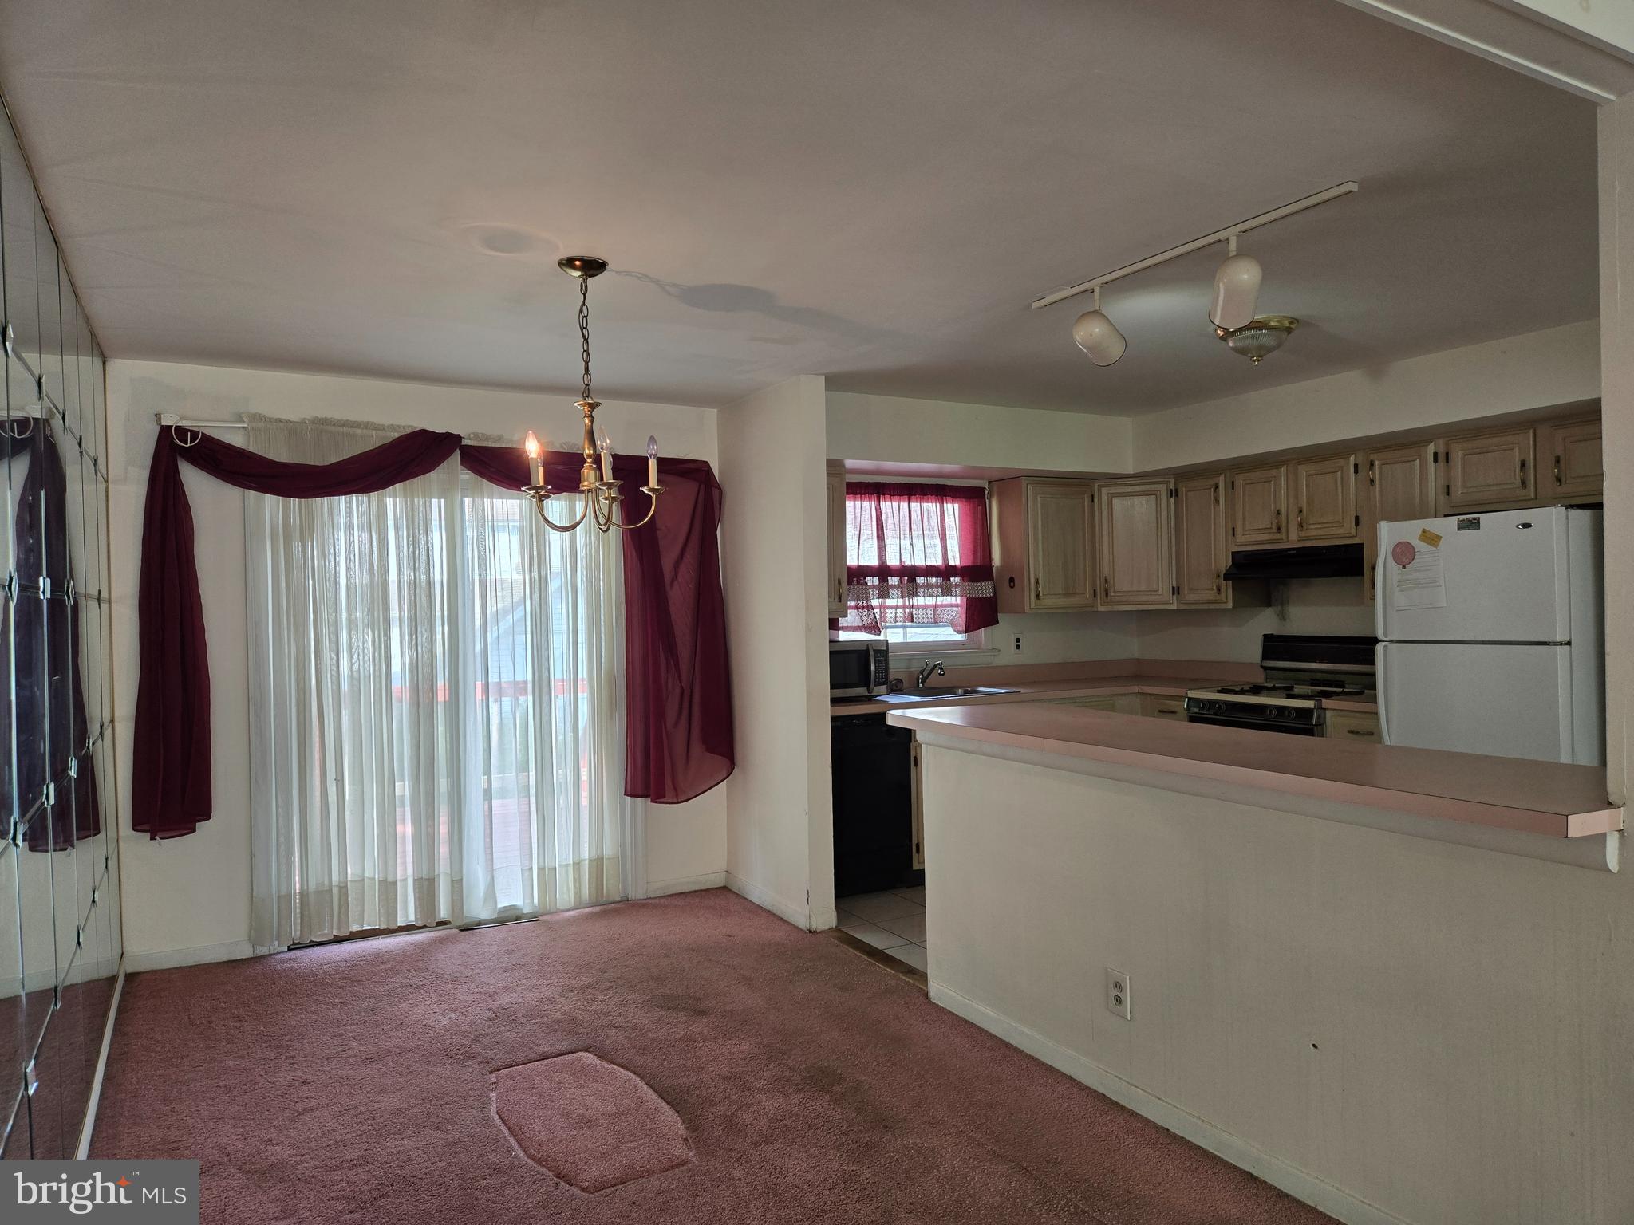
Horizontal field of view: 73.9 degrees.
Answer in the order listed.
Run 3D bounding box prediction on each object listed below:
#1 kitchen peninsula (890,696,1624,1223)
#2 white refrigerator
[{"bbox_3d":[1.087,0.880,3.040,0.630,1.052,2.200,-1,1,-29],"label":"kitchen peninsula"},{"bbox_3d":[2.881,0.481,4.446,0.770,1.735,0.760,-1,1,-29],"label":"white refrigerator"}]

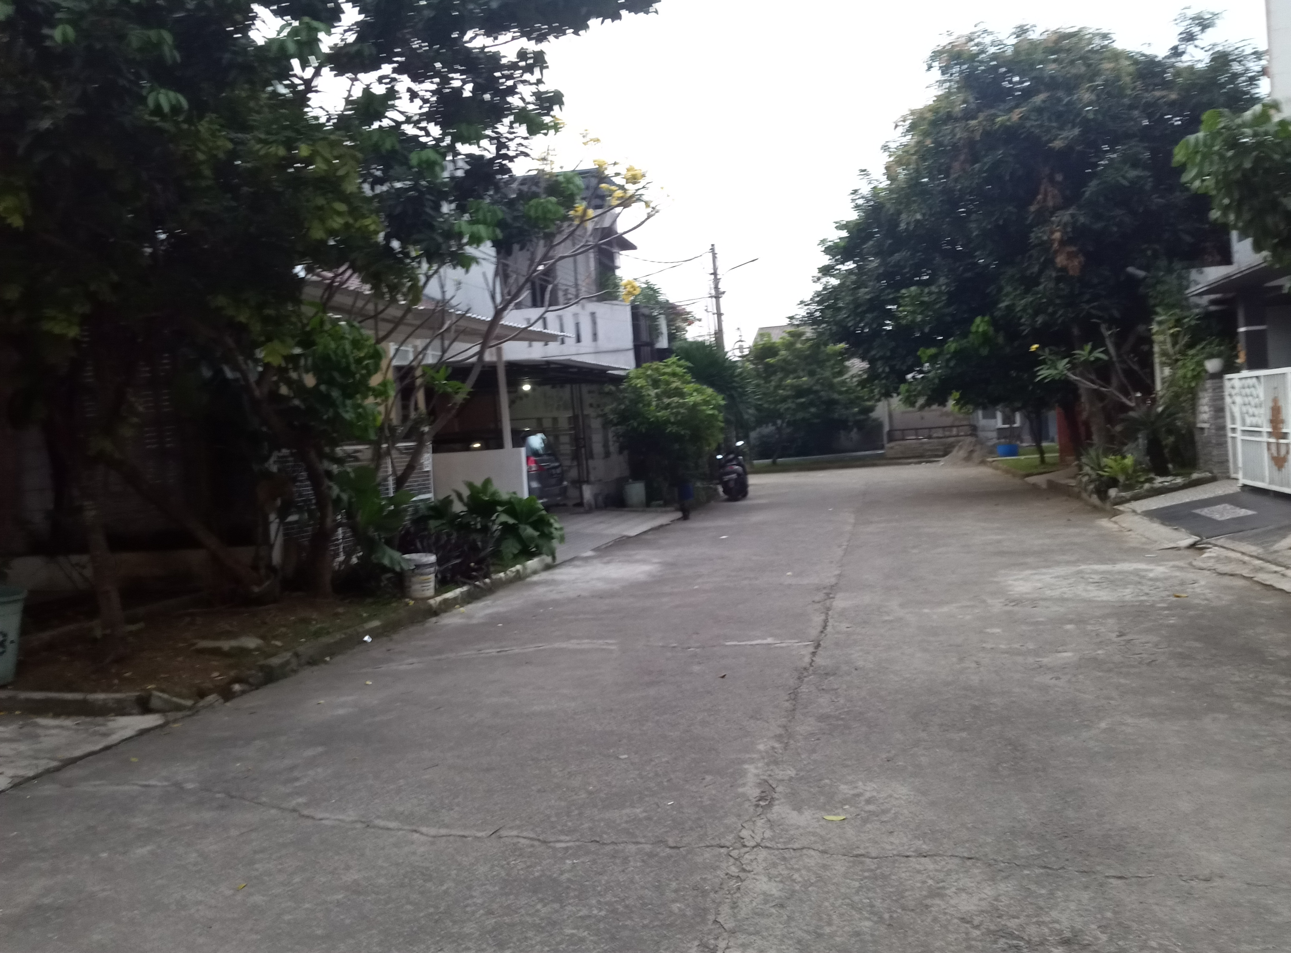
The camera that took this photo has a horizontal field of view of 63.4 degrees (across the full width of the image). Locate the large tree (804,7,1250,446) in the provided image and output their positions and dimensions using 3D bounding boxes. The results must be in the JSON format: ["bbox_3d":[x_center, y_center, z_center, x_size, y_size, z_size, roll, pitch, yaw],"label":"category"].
[{"bbox_3d":[7.482,-4.147,19.838,8.100,8.400,7.400,-4,2,14],"label":"large tree"}]

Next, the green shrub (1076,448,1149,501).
[{"bbox_3d":[6.350,-0.028,14.186,0.950,0.720,0.900,-4,2,14],"label":"green shrub"}]

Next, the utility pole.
[{"bbox_3d":[2.501,-3.859,33.853,0.400,7.600,0.400,-4,2,14],"label":"utility pole"}]

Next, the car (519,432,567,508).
[{"bbox_3d":[-3.733,0.122,19.484,4.400,1.660,1.720,-4,2,14],"label":"car"}]

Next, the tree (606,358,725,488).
[{"bbox_3d":[0.412,-0.794,19.847,2.250,2.750,2.200,-4,2,14],"label":"tree"}]

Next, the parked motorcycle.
[{"bbox_3d":[1.840,-0.084,21.778,0.720,1.150,1.880,-4,2,15],"label":"parked motorcycle"}]

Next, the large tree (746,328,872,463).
[{"bbox_3d":[5.601,-2.769,35.911,4.400,4.600,4.200,-4,2,14],"label":"large tree"}]

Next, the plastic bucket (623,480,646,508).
[{"bbox_3d":[-0.192,0.352,18.891,0.420,0.470,0.420,-4,2,0],"label":"plastic bucket"}]

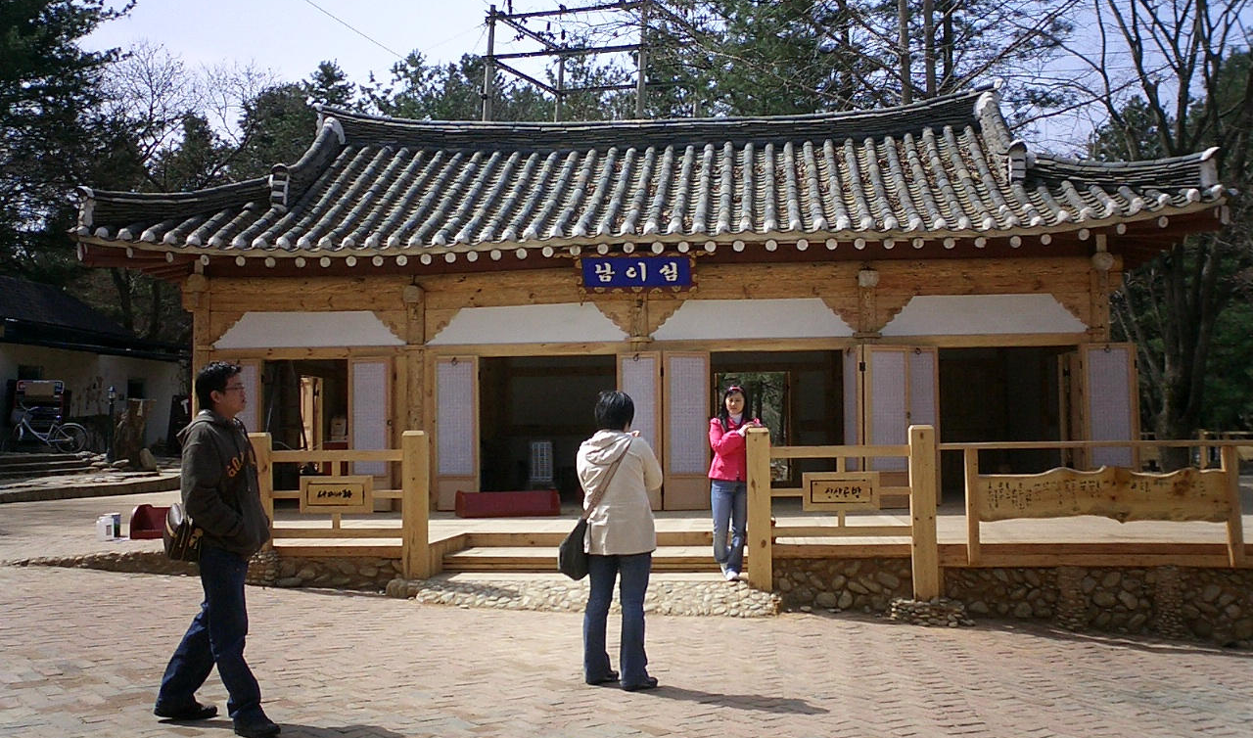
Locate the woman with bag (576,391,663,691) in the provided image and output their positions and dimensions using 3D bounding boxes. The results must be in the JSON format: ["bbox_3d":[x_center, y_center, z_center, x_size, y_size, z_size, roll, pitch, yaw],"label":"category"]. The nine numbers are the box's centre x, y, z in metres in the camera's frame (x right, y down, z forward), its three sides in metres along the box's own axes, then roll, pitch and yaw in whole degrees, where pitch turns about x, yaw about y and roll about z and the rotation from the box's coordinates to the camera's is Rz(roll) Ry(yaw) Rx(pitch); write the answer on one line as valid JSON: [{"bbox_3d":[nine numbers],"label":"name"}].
[{"bbox_3d":[-0.031,0.916,7.244,0.500,1.590,0.420,-2,-3,19],"label":"woman with bag"}]

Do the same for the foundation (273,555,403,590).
[{"bbox_3d":[-2.437,1.743,11.488,1.180,0.300,0.350,-1,-2,6],"label":"foundation"}]

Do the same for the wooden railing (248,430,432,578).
[{"bbox_3d":[-2.402,1.144,11.337,1.540,1.220,0.200,-1,-2,6],"label":"wooden railing"}]

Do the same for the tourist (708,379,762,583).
[{"bbox_3d":[0.883,0.903,10.740,0.470,1.580,0.360,-1,-2,7],"label":"tourist"}]

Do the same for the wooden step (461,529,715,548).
[{"bbox_3d":[-0.172,1.578,12.301,2.770,0.140,0.400,-1,-2,6],"label":"wooden step"}]

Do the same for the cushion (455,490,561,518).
[{"bbox_3d":[-1.340,1.496,14.941,1.080,0.300,0.450,0,-2,-12],"label":"cushion"}]

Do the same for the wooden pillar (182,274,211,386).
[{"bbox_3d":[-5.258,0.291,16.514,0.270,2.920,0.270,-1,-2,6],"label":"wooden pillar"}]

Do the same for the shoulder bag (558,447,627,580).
[{"bbox_3d":[-0.177,0.778,7.215,0.370,0.700,0.280,-2,-3,20],"label":"shoulder bag"}]

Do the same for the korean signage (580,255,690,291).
[{"bbox_3d":[0.114,-1.126,15.638,1.330,0.410,0.100,-1,16,6],"label":"korean signage"}]

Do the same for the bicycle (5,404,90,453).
[{"bbox_3d":[-11.889,1.236,27.500,1.680,1.020,0.550,0,-2,-16],"label":"bicycle"}]

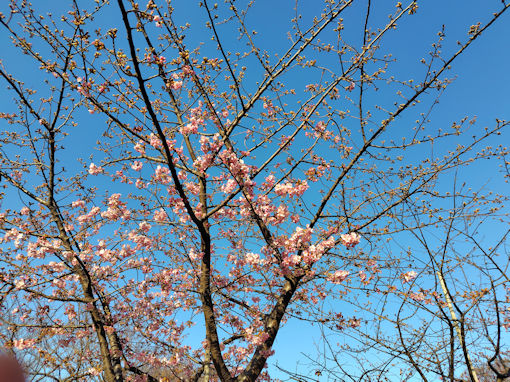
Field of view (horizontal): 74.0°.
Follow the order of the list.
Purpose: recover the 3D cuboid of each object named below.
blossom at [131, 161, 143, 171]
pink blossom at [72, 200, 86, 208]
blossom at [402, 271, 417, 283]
[{"bbox_3d":[-1.032,-0.222,2.950,0.100,0.085,0.085,11,-30,-20],"label":"blossom"},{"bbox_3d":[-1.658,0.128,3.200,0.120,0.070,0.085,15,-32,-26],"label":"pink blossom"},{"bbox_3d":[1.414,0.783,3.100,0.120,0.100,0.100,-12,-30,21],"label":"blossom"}]

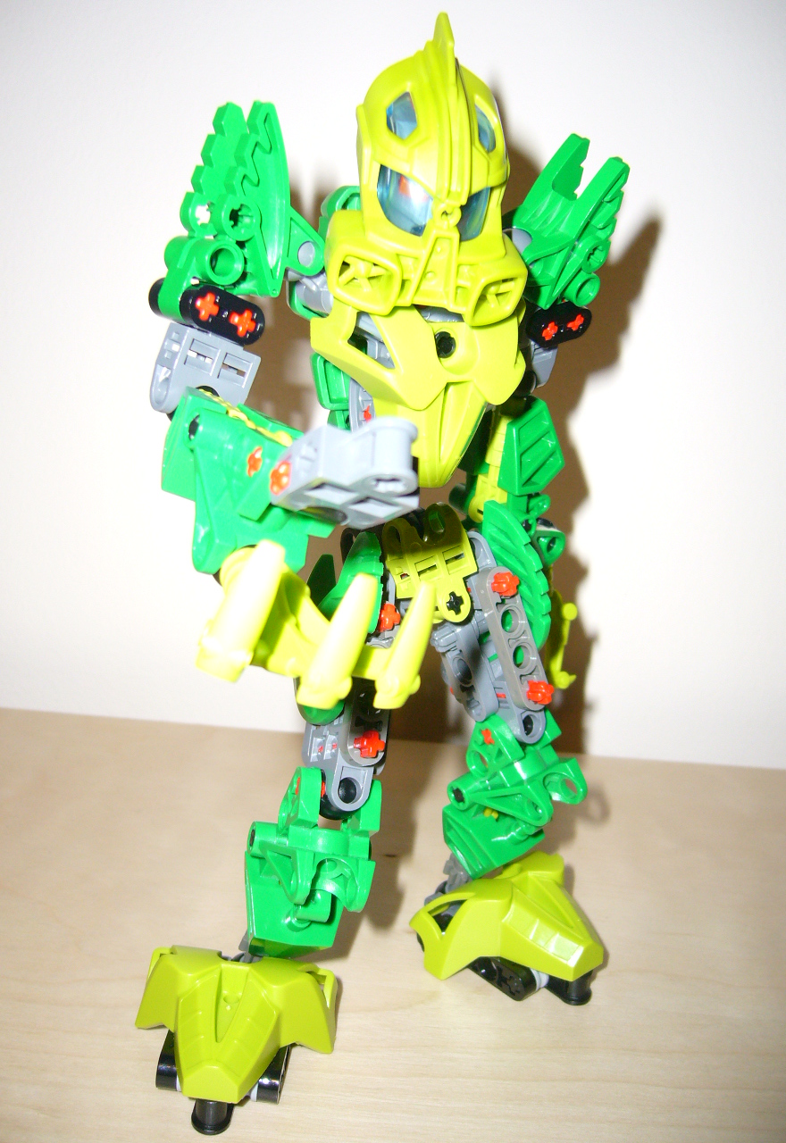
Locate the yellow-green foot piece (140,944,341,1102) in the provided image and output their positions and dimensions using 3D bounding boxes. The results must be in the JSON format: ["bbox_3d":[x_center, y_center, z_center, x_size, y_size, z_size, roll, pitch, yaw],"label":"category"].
[{"bbox_3d":[-0.033,0.090,0.232,0.042,0.021,0.037,5,19,2],"label":"yellow-green foot piece"}]

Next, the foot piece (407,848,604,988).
[{"bbox_3d":[0.031,0.081,0.268,0.042,0.021,0.037,-12,25,-39],"label":"foot piece"}]

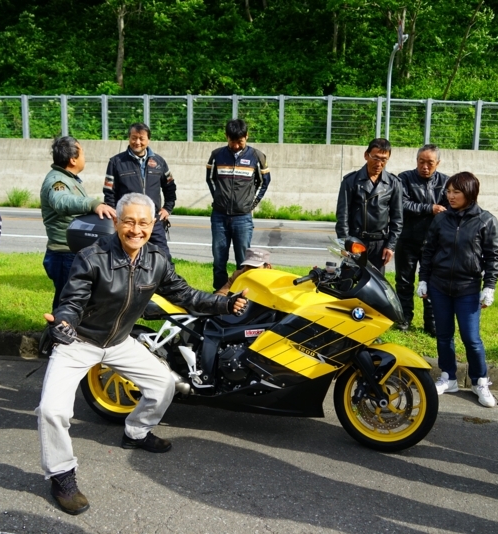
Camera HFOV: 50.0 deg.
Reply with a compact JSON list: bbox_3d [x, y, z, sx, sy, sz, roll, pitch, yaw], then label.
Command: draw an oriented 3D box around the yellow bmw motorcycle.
[{"bbox_3d":[0.005,0.442,3.155,2.150,1.200,0.850,3,9,10],"label":"yellow bmw motorcycle"}]

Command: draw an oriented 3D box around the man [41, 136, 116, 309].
[{"bbox_3d":[-1.276,-0.058,3.970,0.580,1.760,0.520,0,9,-7],"label":"man"}]

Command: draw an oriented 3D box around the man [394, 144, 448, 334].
[{"bbox_3d":[1.467,-0.218,4.552,0.550,1.640,0.380,3,9,14],"label":"man"}]

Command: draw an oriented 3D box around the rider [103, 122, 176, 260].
[{"bbox_3d":[-0.944,-0.348,4.600,0.600,1.730,0.360,-1,9,-15],"label":"rider"}]

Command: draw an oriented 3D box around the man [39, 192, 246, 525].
[{"bbox_3d":[-0.530,0.352,2.690,1.050,1.470,0.680,-3,10,-22],"label":"man"}]

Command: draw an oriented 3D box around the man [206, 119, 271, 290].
[{"bbox_3d":[-0.095,-0.334,4.420,0.560,1.730,0.340,2,9,7],"label":"man"}]

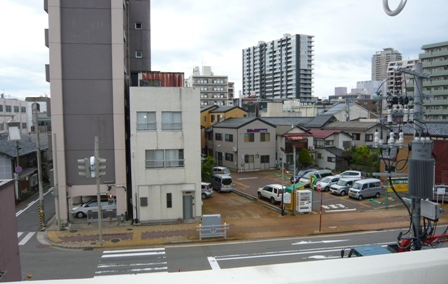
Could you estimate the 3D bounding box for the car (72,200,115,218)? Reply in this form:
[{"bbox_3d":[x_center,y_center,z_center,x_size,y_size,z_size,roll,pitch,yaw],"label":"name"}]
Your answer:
[{"bbox_3d":[-11.011,5.664,31.854,4.400,1.520,1.700,-1,4,-9],"label":"car"}]

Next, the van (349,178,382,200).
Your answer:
[{"bbox_3d":[14.882,4.941,38.267,3.400,1.850,1.480,-2,4,-24],"label":"van"}]

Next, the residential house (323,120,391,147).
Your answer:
[{"bbox_3d":[24.501,0.127,67.677,6.600,7.200,10.500,-2,4,-26],"label":"residential house"}]

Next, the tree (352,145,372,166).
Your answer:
[{"bbox_3d":[21.918,2.521,57.816,2.900,3.800,2.800,0,4,0],"label":"tree"}]

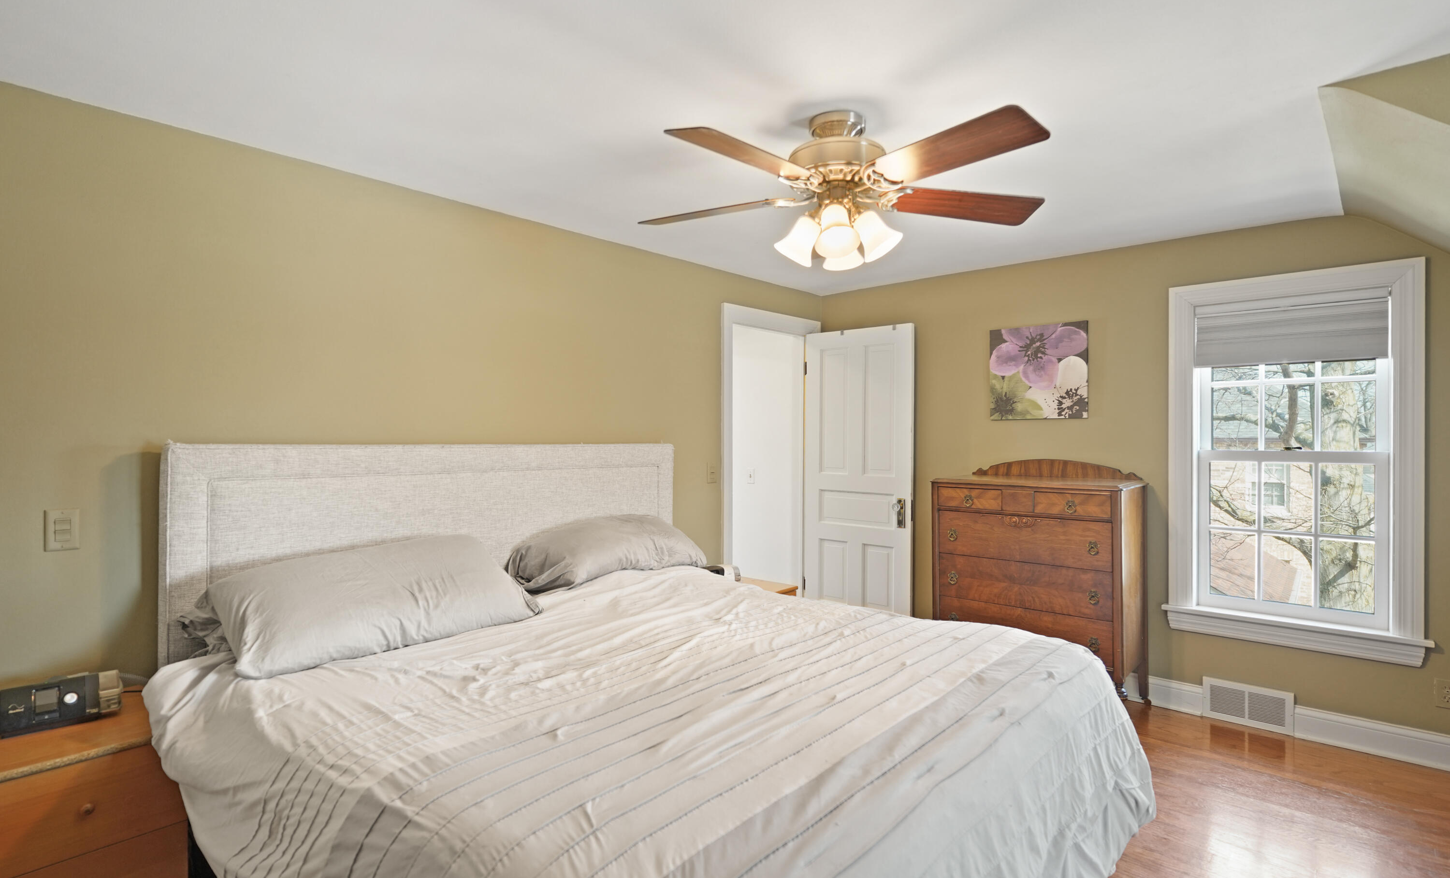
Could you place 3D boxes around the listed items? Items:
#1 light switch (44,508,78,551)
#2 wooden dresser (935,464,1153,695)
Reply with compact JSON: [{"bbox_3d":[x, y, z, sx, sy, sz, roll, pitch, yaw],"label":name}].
[{"bbox_3d":[-1.815,0.251,1.877,0.010,0.114,0.071,0,1,41],"label":"light switch"},{"bbox_3d":[1.629,0.739,3.579,0.905,1.244,0.560,0,1,41],"label":"wooden dresser"}]

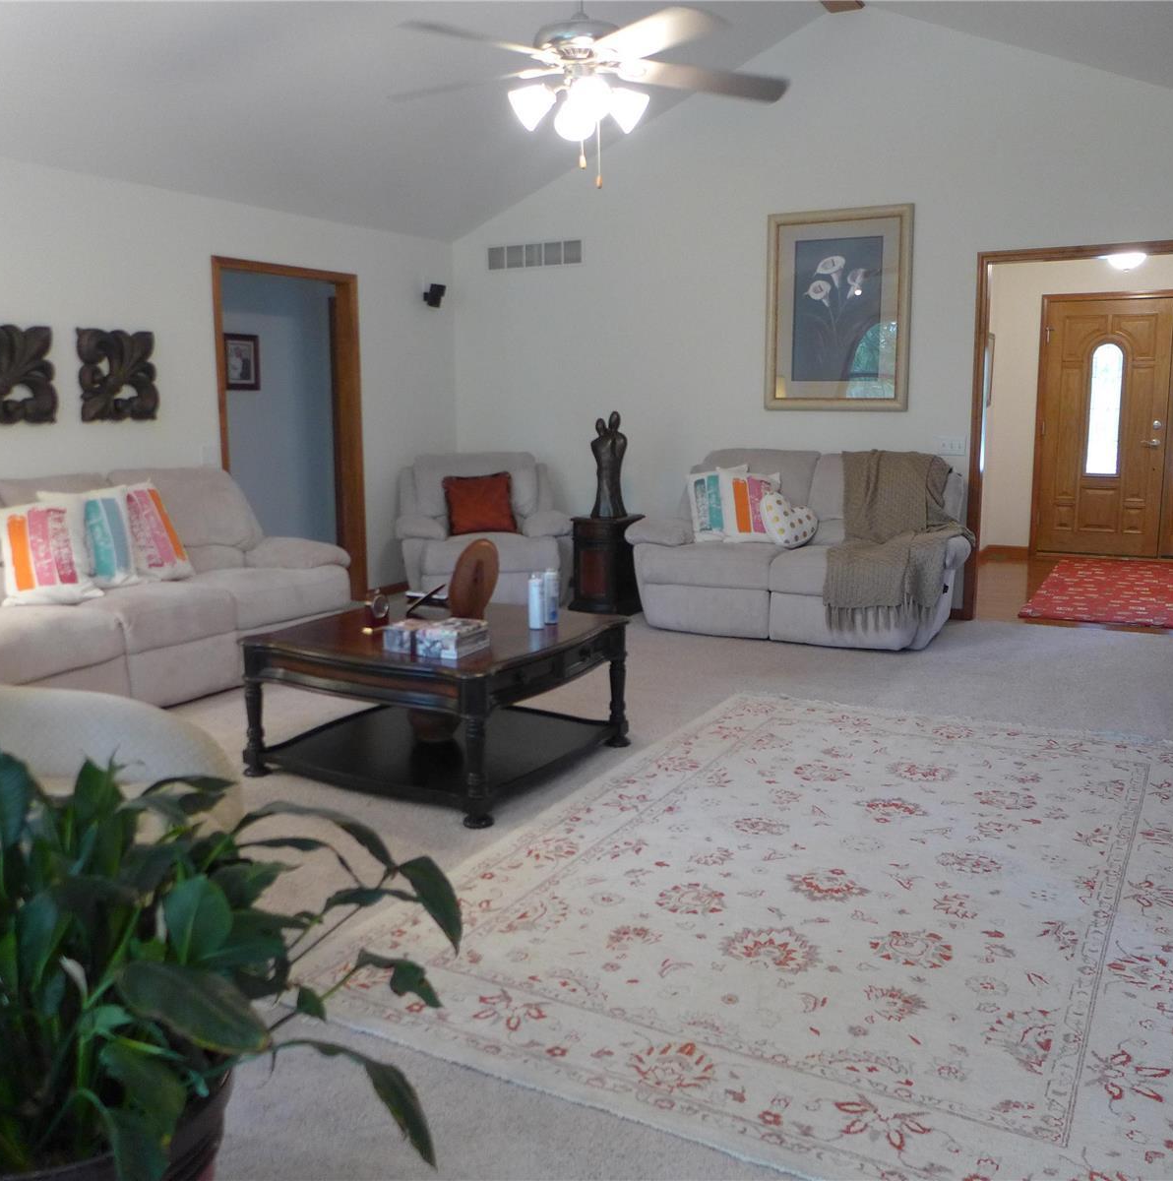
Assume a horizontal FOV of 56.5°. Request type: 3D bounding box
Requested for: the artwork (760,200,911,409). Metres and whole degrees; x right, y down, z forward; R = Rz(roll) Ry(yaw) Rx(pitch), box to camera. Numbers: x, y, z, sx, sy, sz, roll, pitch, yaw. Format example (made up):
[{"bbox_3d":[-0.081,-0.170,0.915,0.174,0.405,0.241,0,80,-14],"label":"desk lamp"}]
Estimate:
[{"bbox_3d":[1.495,-1.670,6.542,0.885,1.175,0.040,5,11,29],"label":"artwork"}]

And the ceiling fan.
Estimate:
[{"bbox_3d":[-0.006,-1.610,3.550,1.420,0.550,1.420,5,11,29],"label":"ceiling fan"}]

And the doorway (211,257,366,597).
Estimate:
[{"bbox_3d":[-1.792,-0.882,6.678,0.150,2.100,1.180,5,11,29],"label":"doorway"}]

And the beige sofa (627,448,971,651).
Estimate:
[{"bbox_3d":[1.274,-0.288,6.253,1.830,1.000,1.030,5,11,29],"label":"beige sofa"}]

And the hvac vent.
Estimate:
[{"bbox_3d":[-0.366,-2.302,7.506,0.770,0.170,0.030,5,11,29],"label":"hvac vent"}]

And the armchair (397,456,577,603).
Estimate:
[{"bbox_3d":[-0.691,-0.434,7.236,1.080,1.000,0.980,-3,10,-10],"label":"armchair"}]

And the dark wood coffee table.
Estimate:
[{"bbox_3d":[-0.535,0.382,4.039,1.070,0.480,1.020,5,11,29],"label":"dark wood coffee table"}]

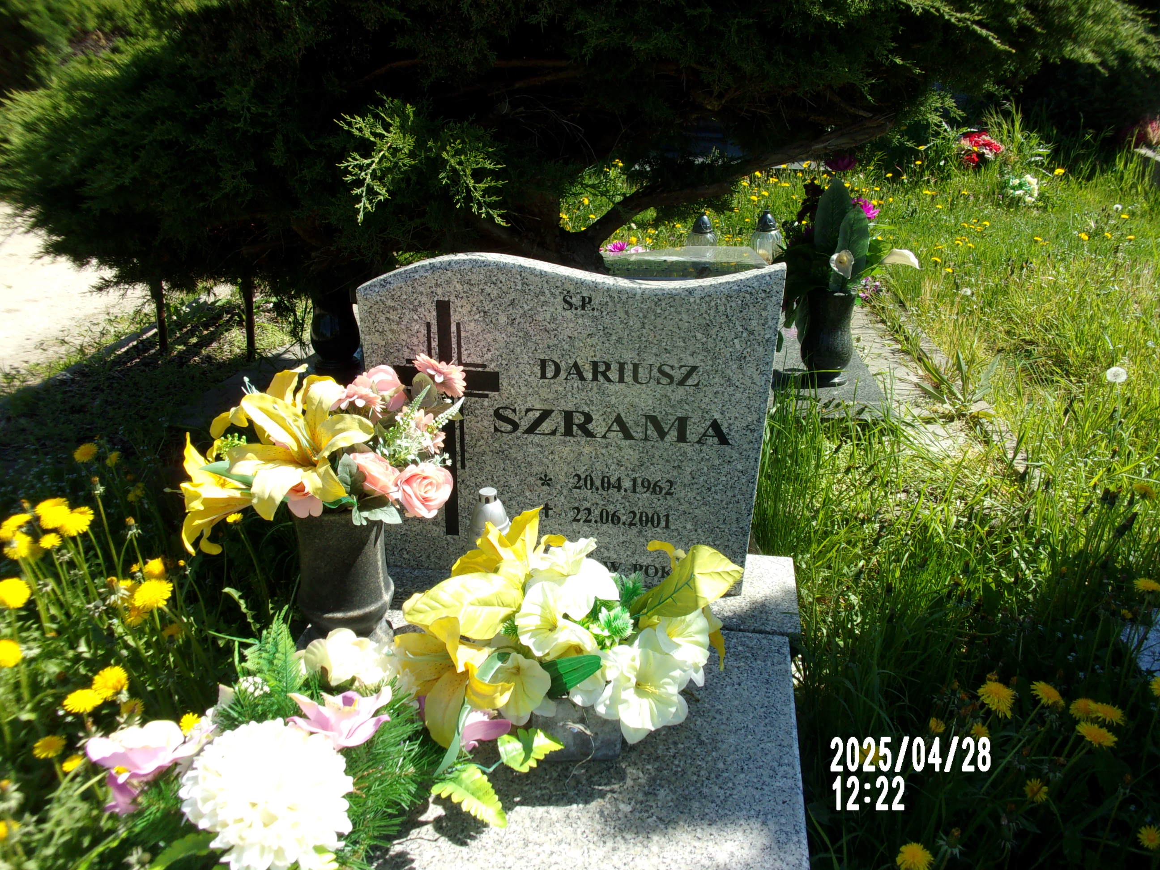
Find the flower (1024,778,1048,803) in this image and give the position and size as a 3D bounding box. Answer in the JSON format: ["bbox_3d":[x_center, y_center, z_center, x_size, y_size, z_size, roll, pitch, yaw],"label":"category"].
[{"bbox_3d":[0.583,0.455,1.200,0.031,0.025,0.031,4,57,5],"label":"flower"}]

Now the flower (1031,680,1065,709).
[{"bbox_3d":[0.581,0.324,1.170,0.041,0.020,0.041,21,25,-1],"label":"flower"}]

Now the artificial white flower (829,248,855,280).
[{"bbox_3d":[0.676,-0.441,2.420,0.066,0.078,0.075,7,25,14],"label":"artificial white flower"}]

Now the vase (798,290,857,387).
[{"bbox_3d":[0.624,-0.242,2.359,0.142,0.243,0.142,4,31,5],"label":"vase"}]

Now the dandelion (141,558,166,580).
[{"bbox_3d":[-0.562,0.176,1.240,0.032,0.025,0.032,4,24,7],"label":"dandelion"}]

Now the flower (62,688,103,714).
[{"bbox_3d":[-0.561,0.301,1.060,0.042,0.022,0.042,4,24,7],"label":"flower"}]

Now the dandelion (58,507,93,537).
[{"bbox_3d":[-0.672,0.117,1.250,0.046,0.030,0.046,4,45,5],"label":"dandelion"}]

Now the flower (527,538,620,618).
[{"bbox_3d":[-0.006,0.175,1.160,0.108,0.085,0.100,2,24,3],"label":"flower"}]

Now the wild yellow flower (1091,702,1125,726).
[{"bbox_3d":[0.658,0.347,1.170,0.042,0.022,0.042,4,45,5],"label":"wild yellow flower"}]

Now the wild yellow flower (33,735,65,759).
[{"bbox_3d":[-0.633,0.372,1.120,0.039,0.022,0.039,4,45,5],"label":"wild yellow flower"}]

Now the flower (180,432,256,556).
[{"bbox_3d":[-0.477,0.080,1.249,0.095,0.140,0.125,-13,33,-22],"label":"flower"}]

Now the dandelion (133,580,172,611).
[{"bbox_3d":[-0.520,0.196,1.140,0.048,0.030,0.048,4,45,5],"label":"dandelion"}]

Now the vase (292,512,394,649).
[{"bbox_3d":[-0.337,0.208,1.360,0.135,0.215,0.135,4,24,7],"label":"vase"}]

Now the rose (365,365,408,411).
[{"bbox_3d":[-0.261,-0.064,1.270,0.058,0.060,0.058,4,24,7],"label":"rose"}]

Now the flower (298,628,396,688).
[{"bbox_3d":[-0.268,0.257,1.090,0.108,0.062,0.085,4,24,7],"label":"flower"}]

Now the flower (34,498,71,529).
[{"bbox_3d":[-0.673,0.100,1.200,0.042,0.027,0.042,2,35,8],"label":"flower"}]

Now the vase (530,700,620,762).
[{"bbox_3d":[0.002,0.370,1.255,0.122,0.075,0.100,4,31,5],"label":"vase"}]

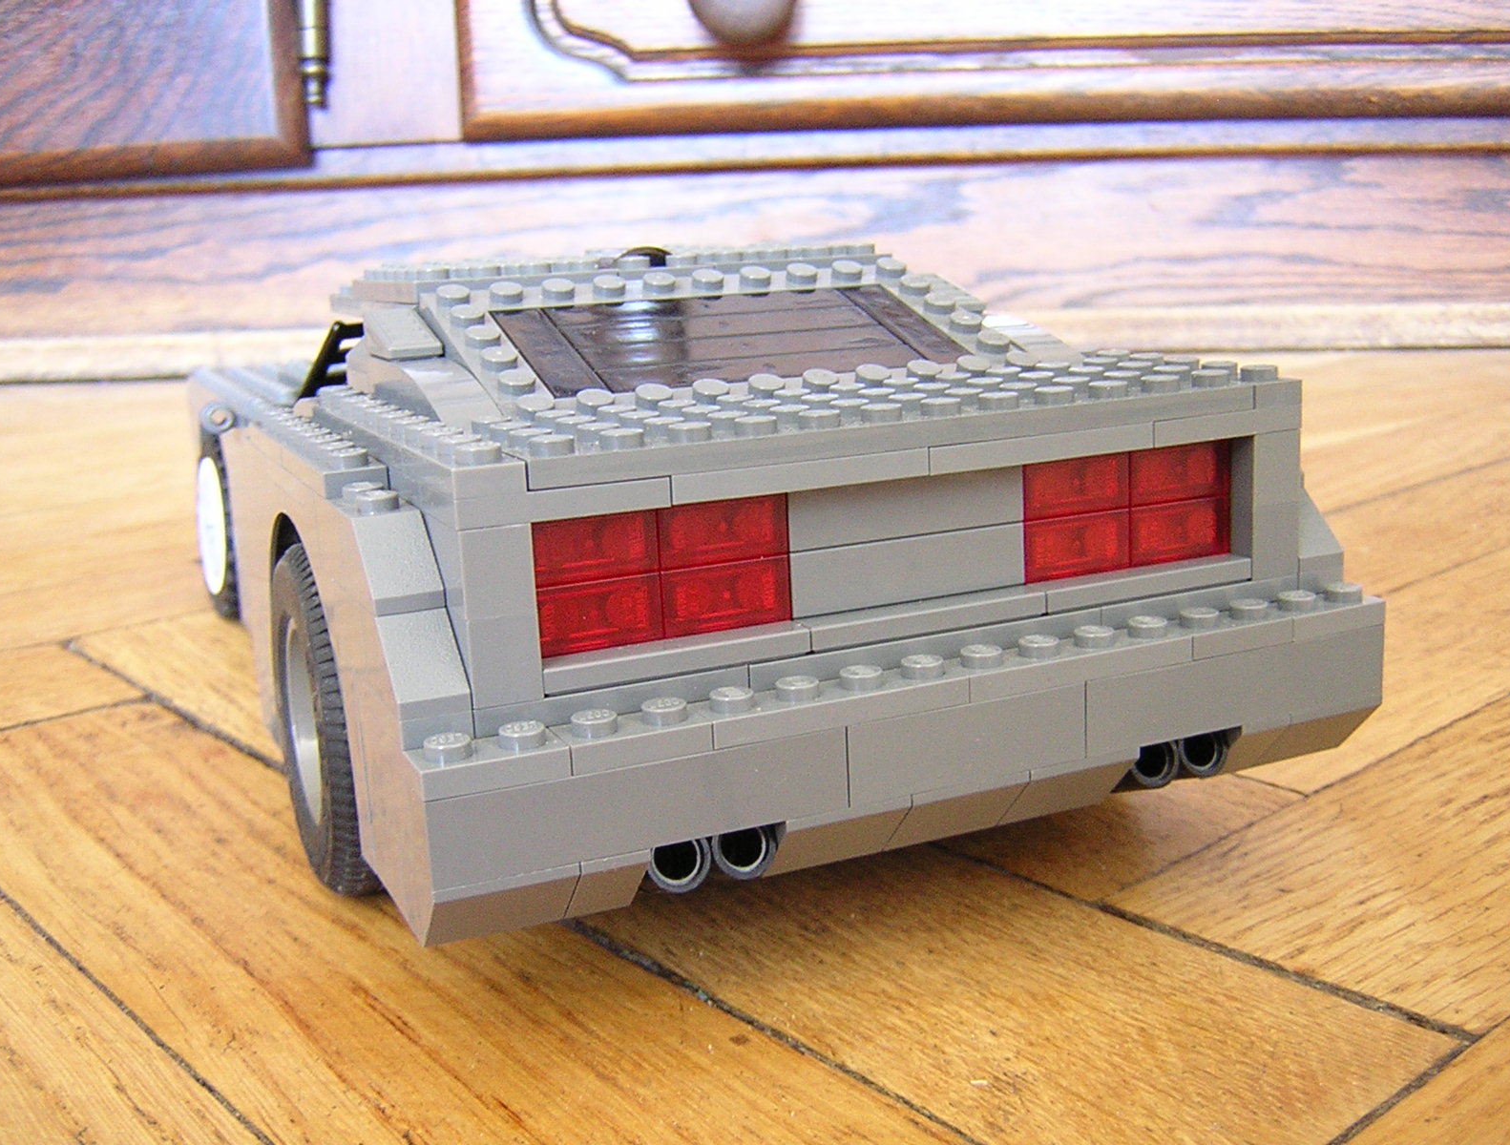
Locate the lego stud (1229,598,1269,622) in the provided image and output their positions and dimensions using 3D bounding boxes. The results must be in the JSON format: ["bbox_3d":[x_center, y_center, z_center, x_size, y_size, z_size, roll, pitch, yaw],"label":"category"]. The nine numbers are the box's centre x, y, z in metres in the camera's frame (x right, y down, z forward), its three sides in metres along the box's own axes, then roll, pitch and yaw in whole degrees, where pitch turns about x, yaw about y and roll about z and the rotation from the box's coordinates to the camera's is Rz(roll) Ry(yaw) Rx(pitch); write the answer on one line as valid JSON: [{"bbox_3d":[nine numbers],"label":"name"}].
[{"bbox_3d":[0.063,0.005,0.203,0.005,0.002,0.005,-3,12,1],"label":"lego stud"}]

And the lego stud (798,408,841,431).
[{"bbox_3d":[0.008,-0.017,0.182,0.005,0.002,0.005,-3,12,1],"label":"lego stud"}]

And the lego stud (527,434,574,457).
[{"bbox_3d":[-0.022,-0.013,0.171,0.005,0.002,0.005,-8,13,-22],"label":"lego stud"}]

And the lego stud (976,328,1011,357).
[{"bbox_3d":[0.035,-0.034,0.233,0.005,0.002,0.005,4,30,-3],"label":"lego stud"}]

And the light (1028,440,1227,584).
[{"bbox_3d":[0.047,-0.009,0.205,0.032,0.016,0.005,-8,13,-23],"label":"light"}]

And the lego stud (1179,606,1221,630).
[{"bbox_3d":[0.056,0.006,0.200,0.005,0.002,0.005,-3,12,1],"label":"lego stud"}]

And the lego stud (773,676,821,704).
[{"bbox_3d":[0.005,0.013,0.178,0.005,0.002,0.005,-3,12,1],"label":"lego stud"}]

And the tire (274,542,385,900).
[{"bbox_3d":[-0.054,0.020,0.231,0.024,0.050,0.050,-8,13,-23],"label":"tire"}]

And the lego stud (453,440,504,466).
[{"bbox_3d":[-0.029,-0.012,0.168,0.005,0.002,0.005,-8,13,-22],"label":"lego stud"}]

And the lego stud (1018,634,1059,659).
[{"bbox_3d":[0.034,0.009,0.191,0.005,0.002,0.005,-3,12,1],"label":"lego stud"}]

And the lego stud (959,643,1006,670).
[{"bbox_3d":[0.027,0.010,0.188,0.005,0.002,0.005,-3,12,1],"label":"lego stud"}]

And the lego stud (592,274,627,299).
[{"bbox_3d":[-0.022,-0.043,0.239,0.005,0.002,0.005,4,30,-3],"label":"lego stud"}]

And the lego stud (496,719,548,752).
[{"bbox_3d":[-0.024,0.017,0.166,0.005,0.002,0.005,-8,13,-23],"label":"lego stud"}]

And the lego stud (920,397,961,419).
[{"bbox_3d":[0.022,-0.020,0.189,0.005,0.002,0.005,-3,12,1],"label":"lego stud"}]

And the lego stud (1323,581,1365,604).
[{"bbox_3d":[0.078,0.003,0.210,0.005,0.002,0.005,-8,13,-23],"label":"lego stud"}]

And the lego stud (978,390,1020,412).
[{"bbox_3d":[0.030,-0.021,0.192,0.005,0.002,0.005,-3,12,1],"label":"lego stud"}]

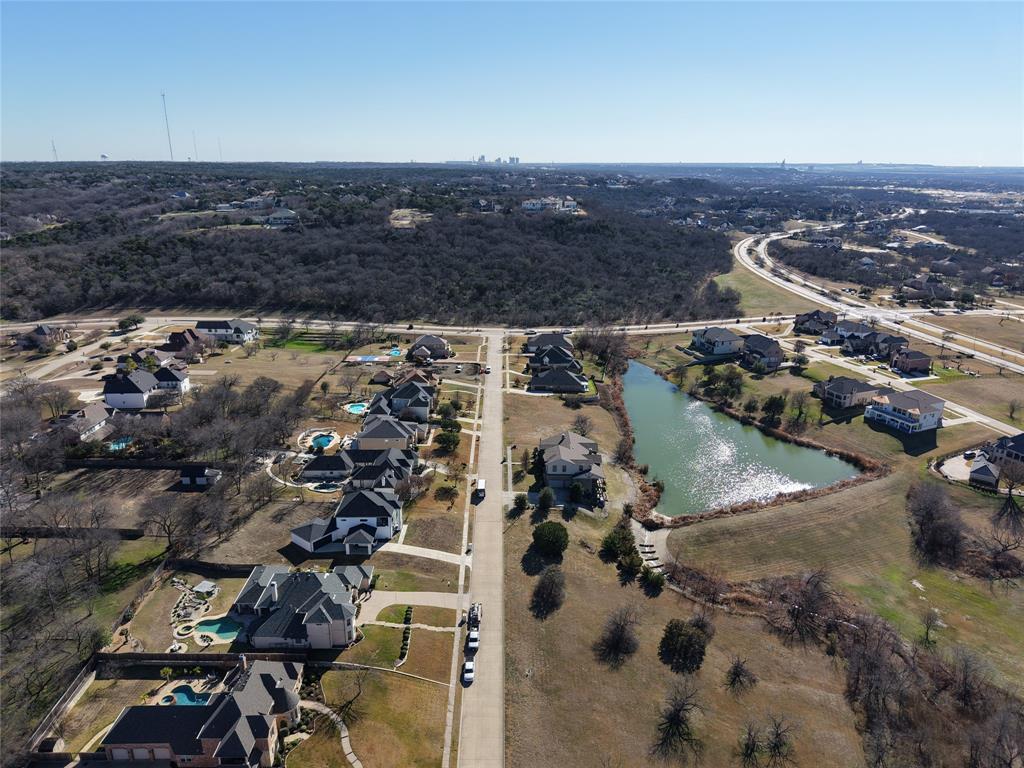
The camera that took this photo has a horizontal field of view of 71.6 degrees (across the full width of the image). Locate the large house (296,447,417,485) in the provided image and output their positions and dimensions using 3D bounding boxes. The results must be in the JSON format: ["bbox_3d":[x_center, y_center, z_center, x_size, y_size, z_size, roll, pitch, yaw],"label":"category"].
[{"bbox_3d":[-53.180,28.530,238.290,37.000,10.500,23.000,0,17,-1],"label":"large house"}]

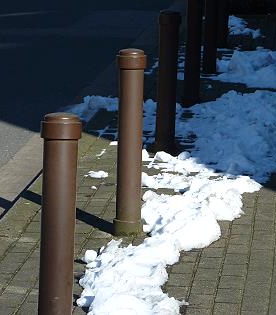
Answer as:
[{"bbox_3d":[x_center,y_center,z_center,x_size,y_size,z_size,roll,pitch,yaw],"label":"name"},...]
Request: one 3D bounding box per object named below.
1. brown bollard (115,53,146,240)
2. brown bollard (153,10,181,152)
[{"bbox_3d":[-0.035,-0.066,7.178,0.127,0.800,0.127,1,9,0],"label":"brown bollard"},{"bbox_3d":[0.168,-0.417,9.340,0.127,0.800,0.127,1,9,0],"label":"brown bollard"}]

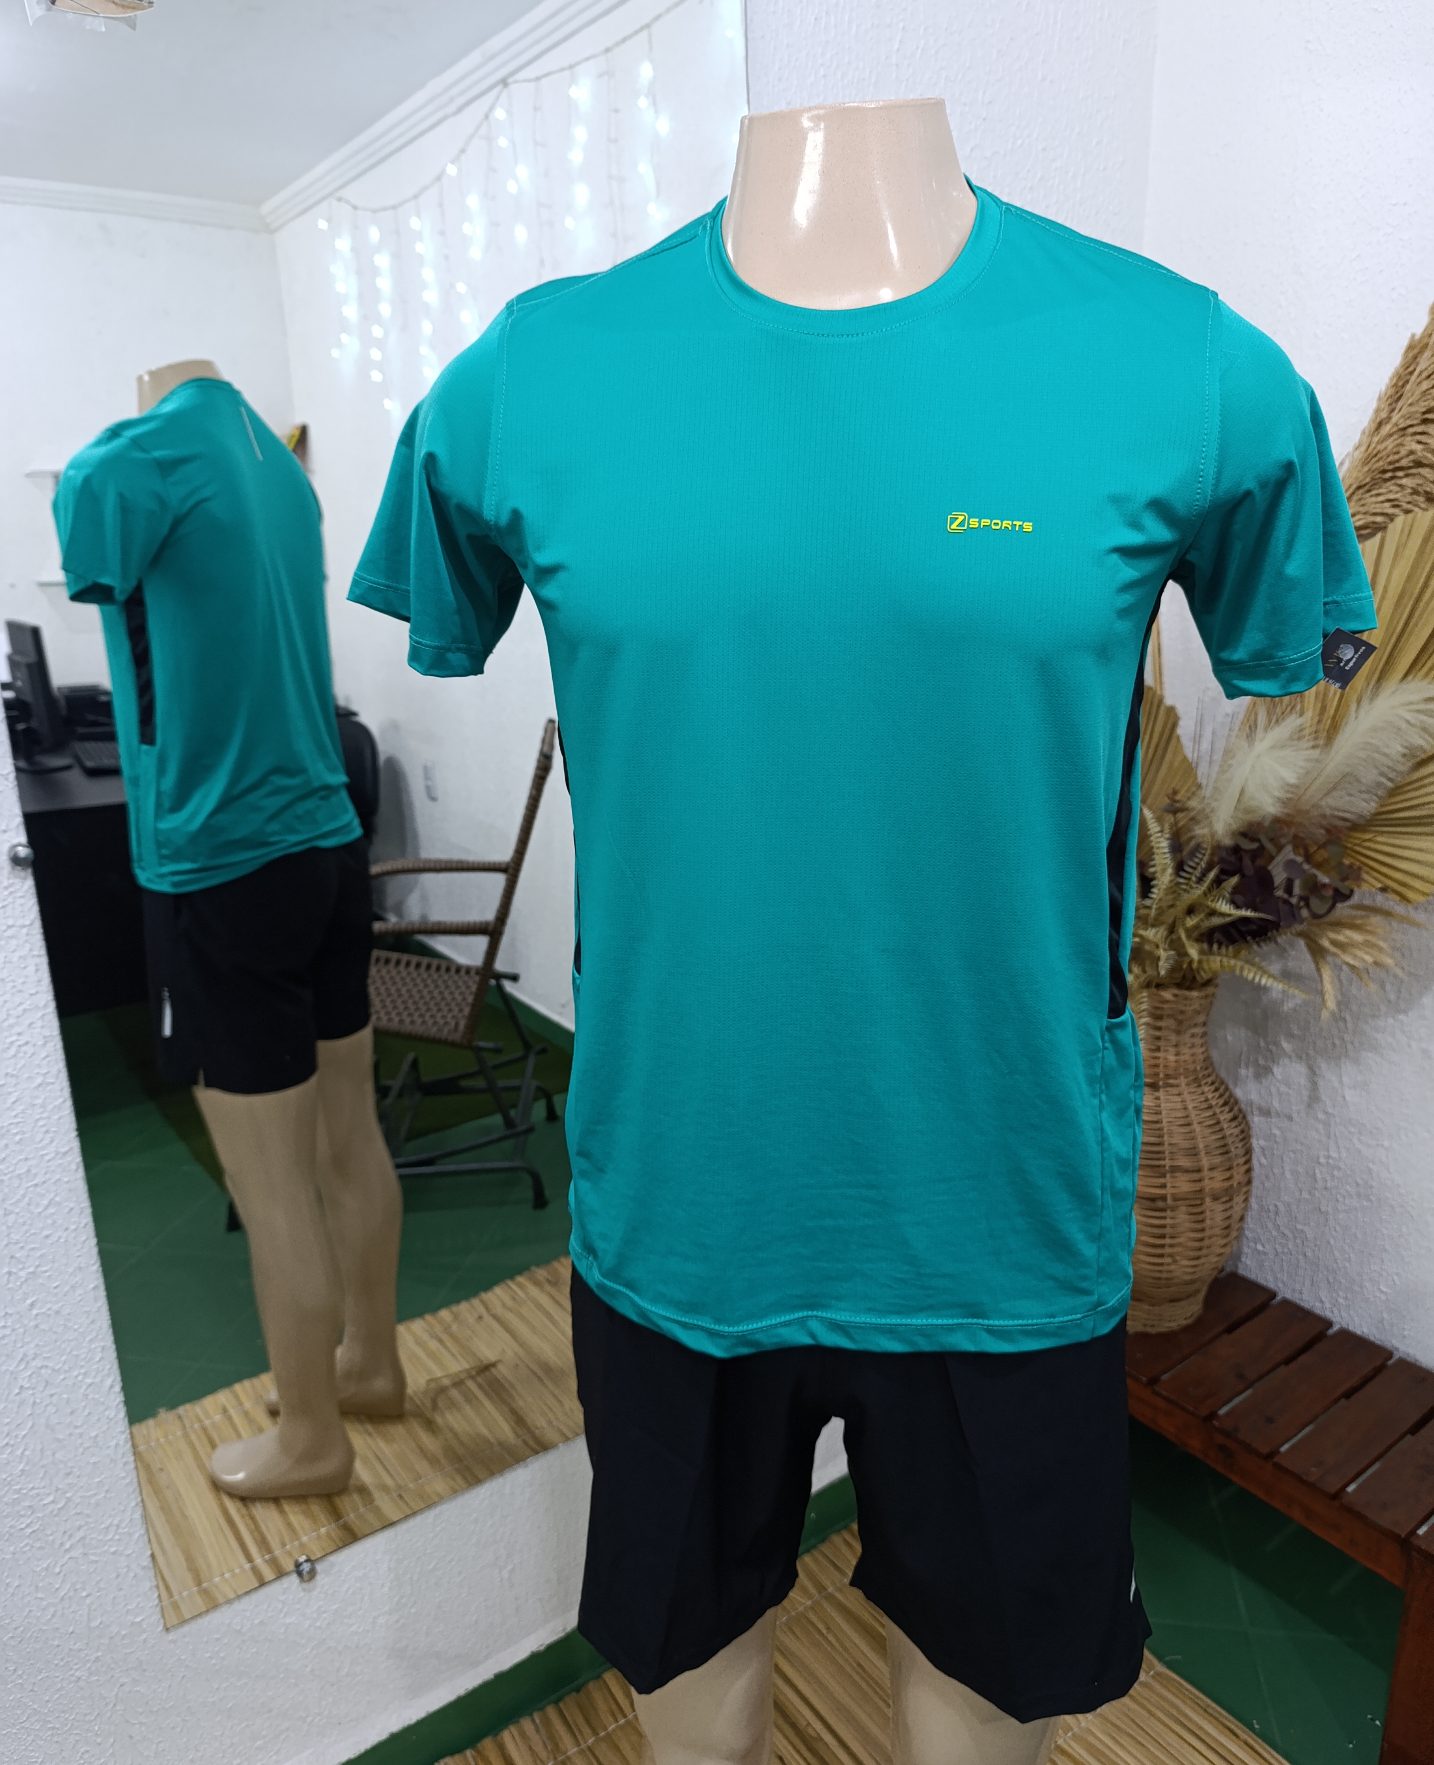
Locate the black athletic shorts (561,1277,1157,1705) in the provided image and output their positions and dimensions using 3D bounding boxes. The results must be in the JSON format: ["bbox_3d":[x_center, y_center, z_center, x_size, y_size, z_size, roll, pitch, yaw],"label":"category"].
[{"bbox_3d":[0.093,0.343,0.865,0.400,0.360,0.260,0,16,7],"label":"black athletic shorts"}]

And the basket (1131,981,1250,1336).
[{"bbox_3d":[0.620,0.375,1.855,0.300,0.517,0.300,-12,19,-33],"label":"basket"}]

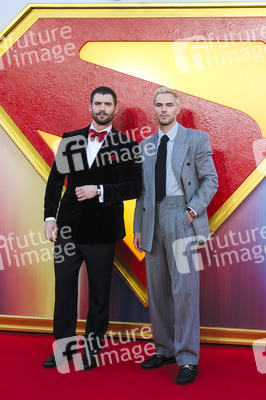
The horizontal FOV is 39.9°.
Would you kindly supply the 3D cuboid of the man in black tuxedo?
[{"bbox_3d":[-0.268,0.184,2.480,0.650,1.860,0.420,1,5,11],"label":"man in black tuxedo"}]

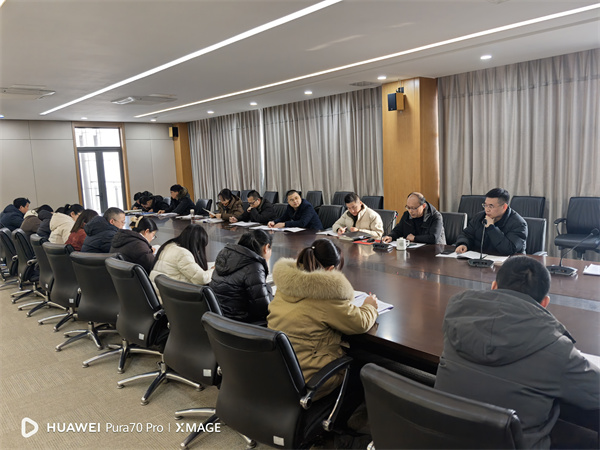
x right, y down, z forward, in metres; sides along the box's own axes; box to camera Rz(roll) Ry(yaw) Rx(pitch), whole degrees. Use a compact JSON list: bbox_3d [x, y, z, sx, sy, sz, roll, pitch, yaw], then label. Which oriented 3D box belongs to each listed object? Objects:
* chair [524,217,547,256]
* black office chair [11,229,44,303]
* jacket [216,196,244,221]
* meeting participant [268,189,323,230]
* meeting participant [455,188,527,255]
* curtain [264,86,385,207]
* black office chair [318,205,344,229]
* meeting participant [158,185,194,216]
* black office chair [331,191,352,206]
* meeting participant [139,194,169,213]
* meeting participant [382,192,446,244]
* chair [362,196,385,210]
[{"bbox_3d":[2.079,0.424,4.649,0.660,0.960,0.610,-9,10,-42],"label":"chair"},{"bbox_3d":[-3.097,0.509,5.622,0.630,0.955,0.620,-10,11,-44],"label":"black office chair"},{"bbox_3d":[-1.071,-0.170,7.661,0.550,0.620,0.520,-8,9,-37],"label":"jacket"},{"bbox_3d":[0.049,0.165,6.023,0.720,1.240,0.570,-8,9,-35],"label":"meeting participant"},{"bbox_3d":[1.831,0.299,4.449,0.800,1.270,0.600,-8,9,-37],"label":"meeting participant"},{"bbox_3d":[0.470,-1.270,10.364,0.200,2.930,3.650,-9,10,-42],"label":"curtain"},{"bbox_3d":[0.300,0.238,6.456,0.630,0.955,0.620,-10,11,-44],"label":"black office chair"},{"bbox_3d":[-2.204,-0.106,8.844,0.800,1.270,0.570,-7,9,-32],"label":"meeting participant"},{"bbox_3d":[0.767,-0.149,9.403,0.610,0.960,0.660,4,10,39],"label":"black office chair"},{"bbox_3d":[-2.824,-0.075,9.502,0.820,1.100,0.570,-8,9,-34],"label":"meeting participant"},{"bbox_3d":[1.276,0.271,5.069,0.850,1.260,0.620,-9,10,-42],"label":"meeting participant"},{"bbox_3d":[1.073,0.040,7.643,0.620,0.955,0.630,5,11,43],"label":"chair"}]

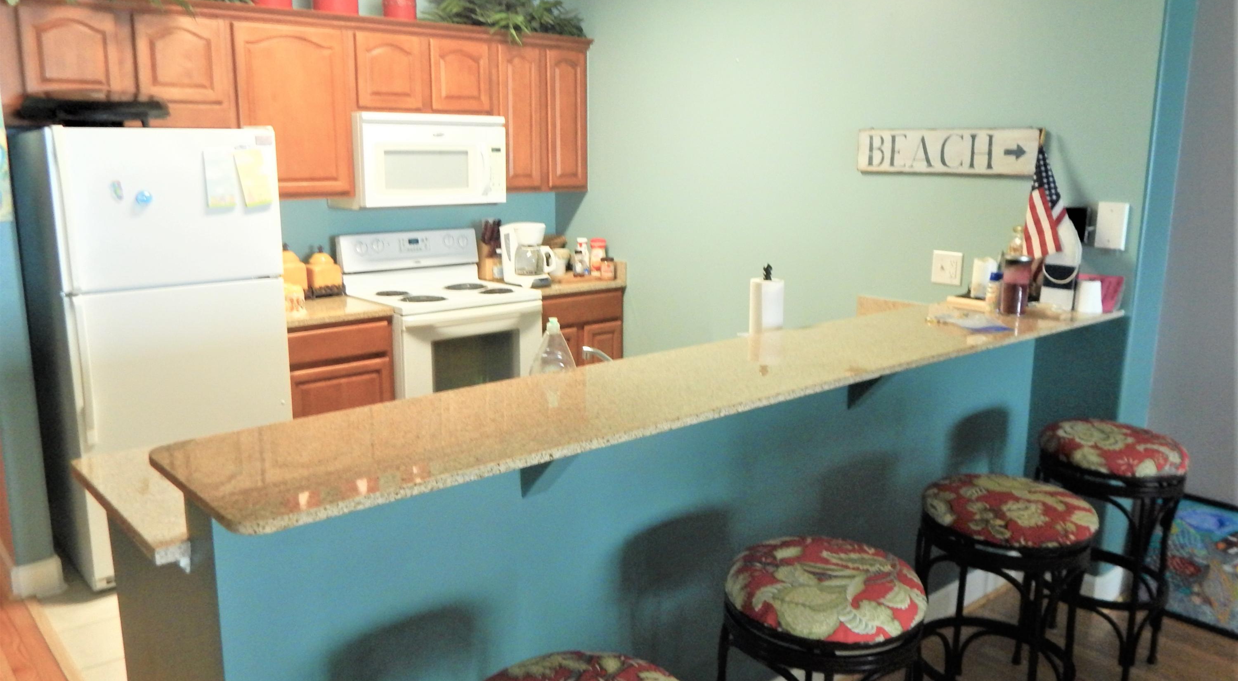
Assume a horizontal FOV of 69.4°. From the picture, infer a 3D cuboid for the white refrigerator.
[{"bbox_3d":[-1.817,0.013,3.557,0.737,1.658,0.735,-10,15,-41],"label":"white refrigerator"}]

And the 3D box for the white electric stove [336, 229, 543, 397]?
[{"bbox_3d":[-0.879,0.075,4.469,0.760,1.190,0.685,-10,15,-41],"label":"white electric stove"}]

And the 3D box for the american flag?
[{"bbox_3d":[1.442,-0.465,3.030,0.080,0.385,0.140,-9,15,-41],"label":"american flag"}]

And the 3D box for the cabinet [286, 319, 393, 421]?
[{"bbox_3d":[-1.363,0.309,4.065,0.461,0.887,0.600,-9,15,-41],"label":"cabinet"}]

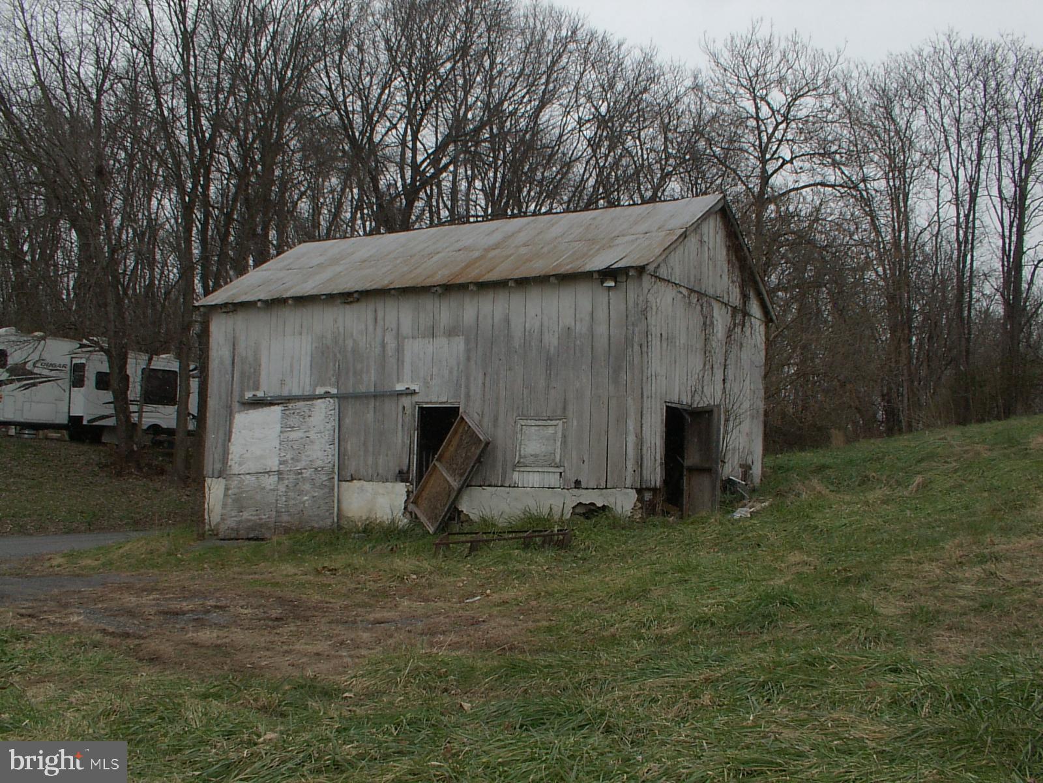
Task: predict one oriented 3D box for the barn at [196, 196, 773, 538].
[{"bbox_3d":[-0.685,-0.373,21.771,9.623,5.957,6.077,-1,-5,31],"label":"barn"}]

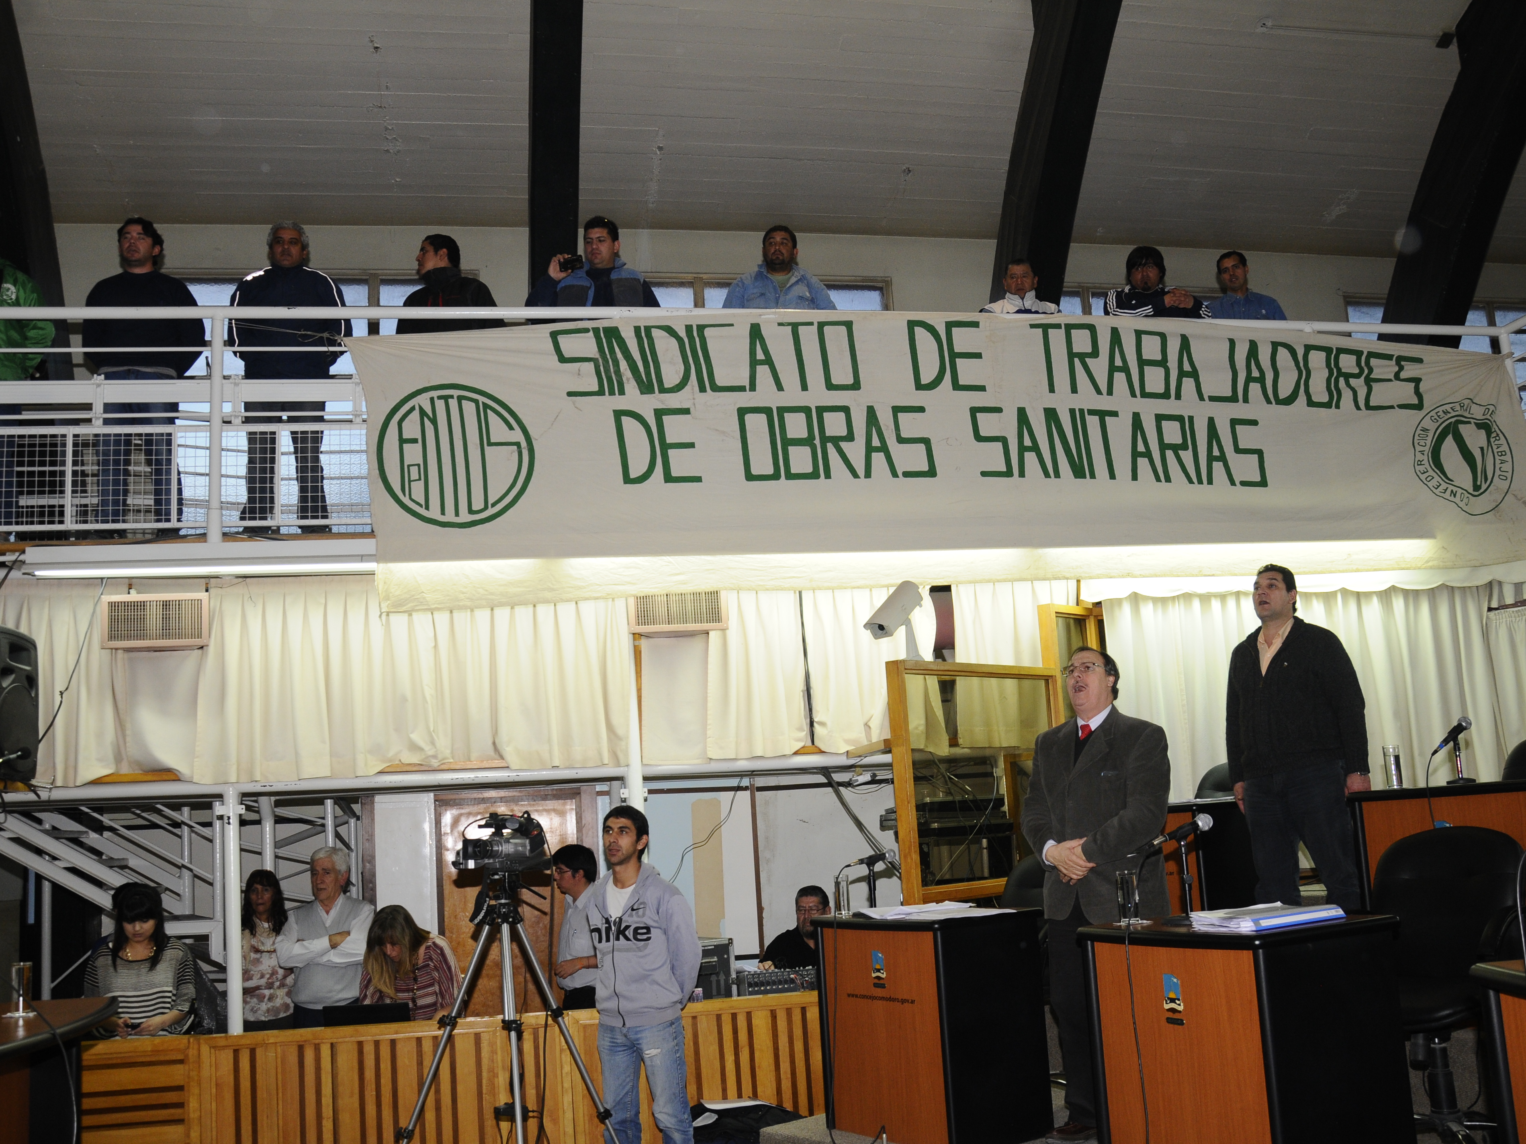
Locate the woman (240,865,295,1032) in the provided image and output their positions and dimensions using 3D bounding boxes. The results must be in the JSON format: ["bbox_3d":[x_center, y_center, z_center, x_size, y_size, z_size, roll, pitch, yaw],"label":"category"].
[{"bbox_3d":[-2.307,2.153,5.985,0.430,1.520,0.330,-1,-9,-15],"label":"woman"}]

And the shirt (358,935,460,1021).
[{"bbox_3d":[-1.684,1.979,6.150,0.500,0.520,0.360,-3,-9,-3],"label":"shirt"}]

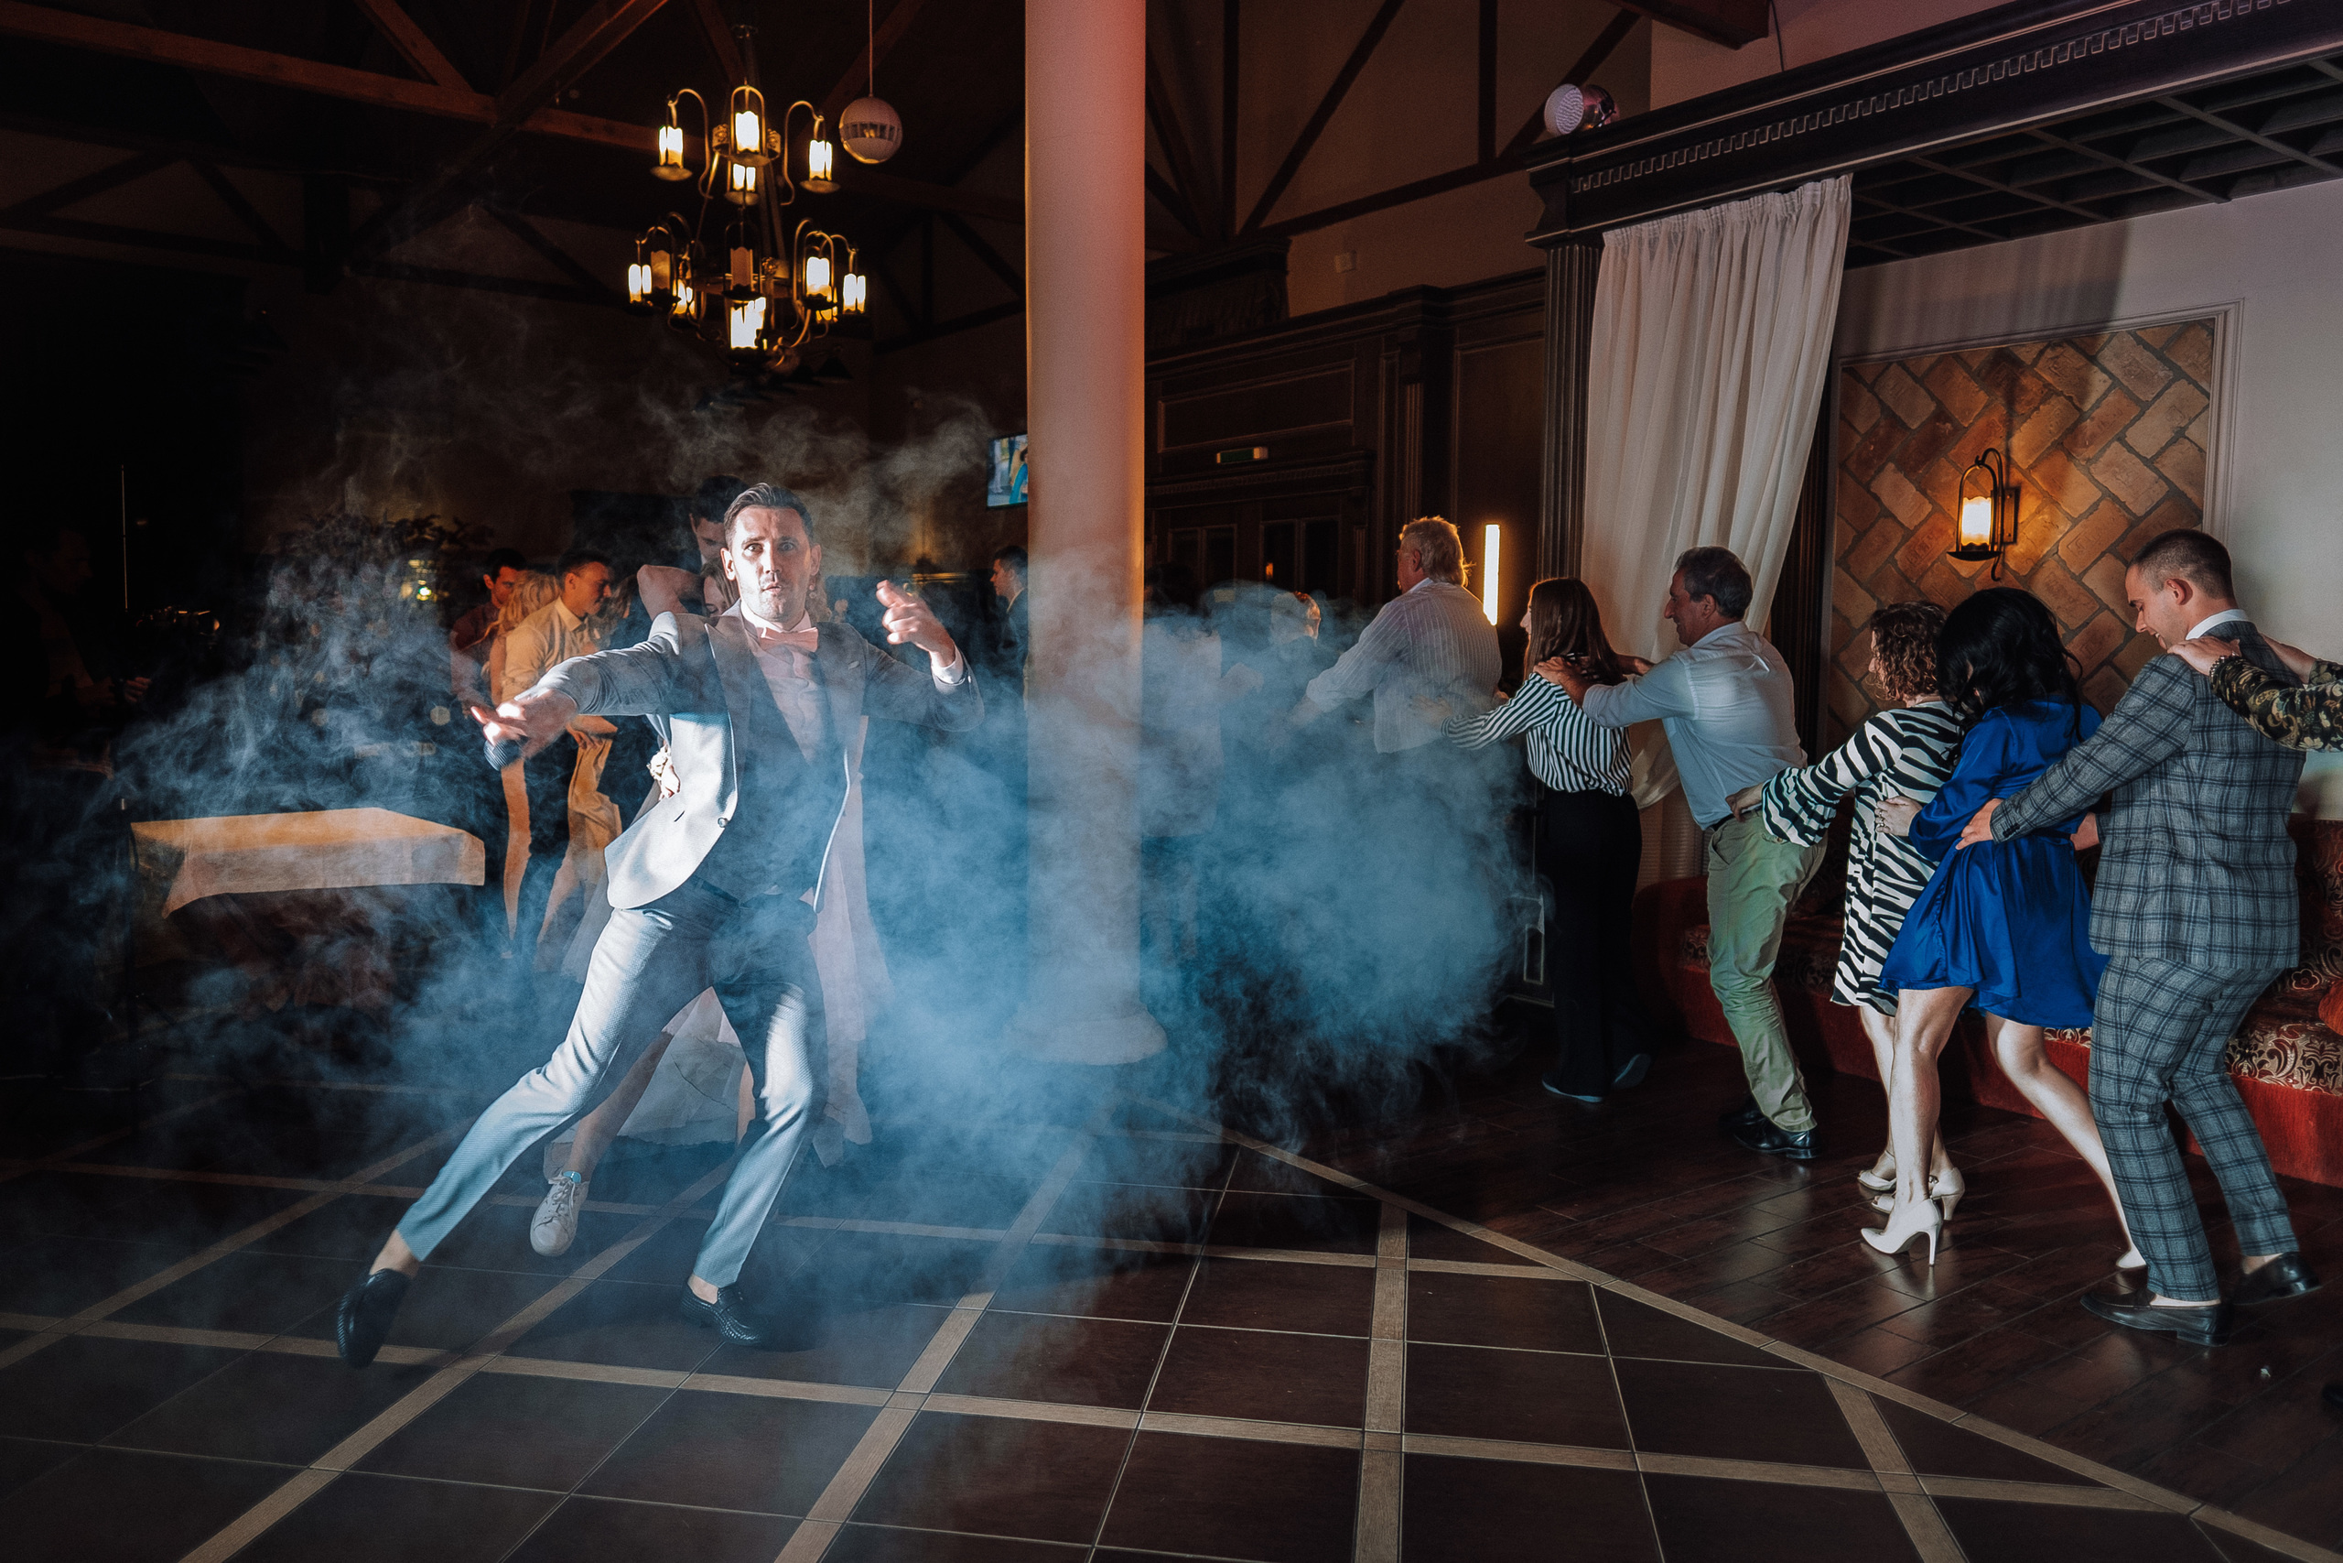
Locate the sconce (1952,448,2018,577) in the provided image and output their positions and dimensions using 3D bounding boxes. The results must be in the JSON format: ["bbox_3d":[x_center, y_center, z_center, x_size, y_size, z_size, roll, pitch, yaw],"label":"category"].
[{"bbox_3d":[2.974,-0.975,5.706,0.360,0.460,0.190,-4,7,-39],"label":"sconce"}]

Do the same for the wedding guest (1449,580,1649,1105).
[{"bbox_3d":[1.298,0.166,5.225,0.470,1.670,0.780,-3,7,-38],"label":"wedding guest"}]

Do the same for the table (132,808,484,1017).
[{"bbox_3d":[-3.166,0.539,5.684,0.920,0.750,1.100,-4,7,-39],"label":"table"}]

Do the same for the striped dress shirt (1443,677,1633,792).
[{"bbox_3d":[1.292,-0.158,5.196,0.460,0.420,0.640,-3,7,-38],"label":"striped dress shirt"}]

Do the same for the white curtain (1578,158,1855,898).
[{"bbox_3d":[1.974,-0.732,5.843,0.200,2.750,1.030,-4,7,-39],"label":"white curtain"}]

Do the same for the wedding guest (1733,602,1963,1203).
[{"bbox_3d":[1.842,0.309,4.193,0.450,1.580,0.730,-4,7,-40],"label":"wedding guest"}]

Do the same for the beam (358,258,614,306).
[{"bbox_3d":[-3.900,-2.866,8.972,1.450,0.080,0.080,-4,7,-39],"label":"beam"}]

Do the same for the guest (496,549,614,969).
[{"bbox_3d":[-2.530,-0.042,6.475,0.500,1.780,0.480,0,5,-2],"label":"guest"}]

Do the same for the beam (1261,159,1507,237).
[{"bbox_3d":[0.945,-2.655,7.196,0.080,0.080,1.600,-4,7,-39],"label":"beam"}]

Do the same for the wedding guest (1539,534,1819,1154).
[{"bbox_3d":[1.563,0.175,4.763,0.520,1.740,0.920,-5,7,-45],"label":"wedding guest"}]

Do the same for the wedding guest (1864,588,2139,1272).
[{"bbox_3d":[1.929,0.343,3.718,0.550,1.600,0.620,-3,6,-35],"label":"wedding guest"}]

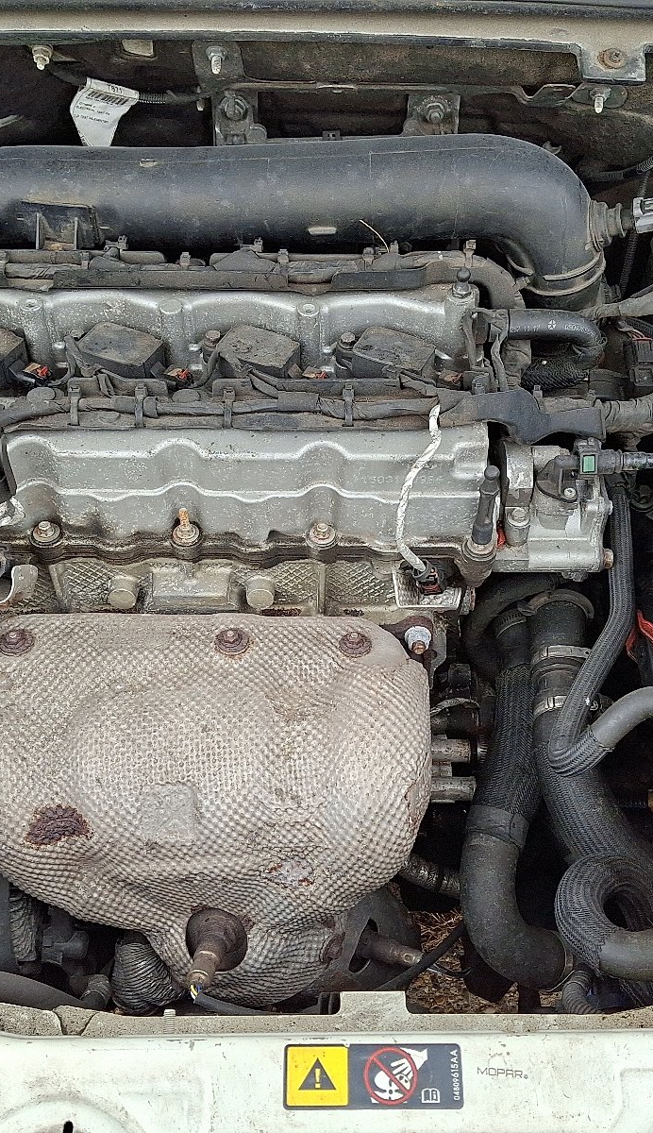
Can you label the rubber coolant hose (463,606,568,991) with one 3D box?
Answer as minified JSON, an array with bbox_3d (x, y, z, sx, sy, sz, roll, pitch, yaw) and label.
[{"bbox_3d":[0.133,0.175,0.816,0.082,0.065,0.300,0,64,0],"label":"rubber coolant hose"}]

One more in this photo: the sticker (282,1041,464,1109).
[{"bbox_3d":[0.027,0.285,0.610,0.101,0.001,0.034,0,77,0],"label":"sticker"}]

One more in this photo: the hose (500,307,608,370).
[{"bbox_3d":[0.173,-0.175,0.830,0.080,0.050,0.035,0,64,0],"label":"hose"}]

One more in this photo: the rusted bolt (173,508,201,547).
[{"bbox_3d":[-0.097,-0.026,0.755,0.021,0.031,0.021,0,45,0],"label":"rusted bolt"}]

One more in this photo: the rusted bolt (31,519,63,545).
[{"bbox_3d":[-0.195,-0.023,0.760,0.023,0.015,0.023,0,45,0],"label":"rusted bolt"}]

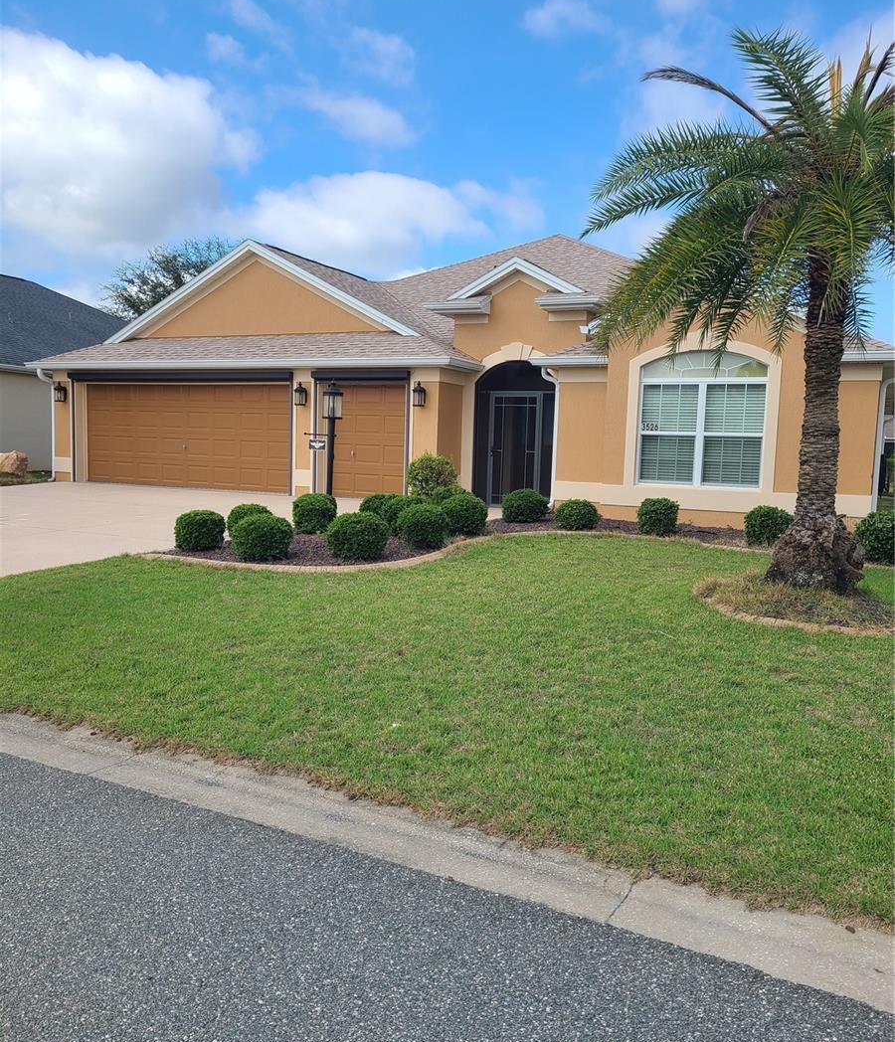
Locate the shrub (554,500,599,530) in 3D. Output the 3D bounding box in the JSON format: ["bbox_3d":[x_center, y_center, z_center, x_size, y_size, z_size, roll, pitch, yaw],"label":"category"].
[{"bbox_3d":[1.942,-0.099,13.293,0.686,0.421,0.686,2,5,8],"label":"shrub"}]

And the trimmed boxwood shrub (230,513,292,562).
[{"bbox_3d":[-2.113,0.164,10.172,0.714,0.489,0.714,2,5,0],"label":"trimmed boxwood shrub"}]

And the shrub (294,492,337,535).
[{"bbox_3d":[-1.819,-0.122,12.273,0.599,0.520,0.599,2,5,0],"label":"shrub"}]

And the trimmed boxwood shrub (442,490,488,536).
[{"bbox_3d":[0.226,-0.107,12.225,0.637,0.546,0.637,2,5,0],"label":"trimmed boxwood shrub"}]

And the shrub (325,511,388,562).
[{"bbox_3d":[-1.029,0.161,10.223,0.700,0.505,0.700,2,5,0],"label":"shrub"}]

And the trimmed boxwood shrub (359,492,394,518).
[{"bbox_3d":[-0.932,-0.133,12.955,0.647,0.497,0.647,1,5,-4],"label":"trimmed boxwood shrub"}]

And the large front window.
[{"bbox_3d":[3.676,-1.472,13.114,1.850,2.000,0.100,4,6,25],"label":"large front window"}]

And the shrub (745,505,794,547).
[{"bbox_3d":[4.327,0.056,11.960,0.677,0.508,0.677,4,6,20],"label":"shrub"}]

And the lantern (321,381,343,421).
[{"bbox_3d":[-1.599,-1.678,12.400,0.265,0.550,0.265,4,6,25],"label":"lantern"}]

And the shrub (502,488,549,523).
[{"bbox_3d":[1.169,-0.241,13.522,0.697,0.494,0.697,2,5,0],"label":"shrub"}]

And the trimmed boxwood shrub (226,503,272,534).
[{"bbox_3d":[-2.559,0.022,11.659,0.589,0.472,0.589,1,5,-12],"label":"trimmed boxwood shrub"}]

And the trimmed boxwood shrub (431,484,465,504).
[{"bbox_3d":[0.124,-0.258,13.726,0.694,0.580,0.694,2,5,0],"label":"trimmed boxwood shrub"}]

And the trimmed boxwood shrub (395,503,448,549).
[{"bbox_3d":[-0.298,0.057,11.375,0.668,0.531,0.668,2,5,-1],"label":"trimmed boxwood shrub"}]

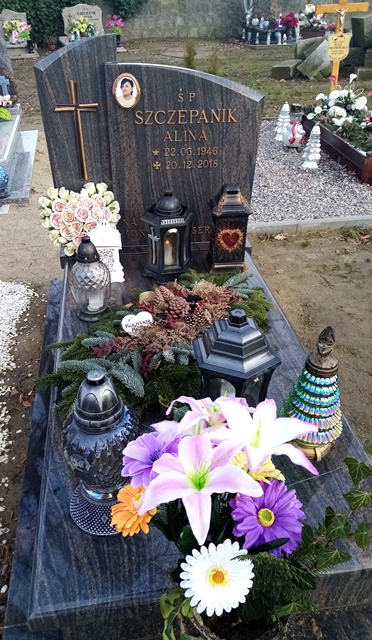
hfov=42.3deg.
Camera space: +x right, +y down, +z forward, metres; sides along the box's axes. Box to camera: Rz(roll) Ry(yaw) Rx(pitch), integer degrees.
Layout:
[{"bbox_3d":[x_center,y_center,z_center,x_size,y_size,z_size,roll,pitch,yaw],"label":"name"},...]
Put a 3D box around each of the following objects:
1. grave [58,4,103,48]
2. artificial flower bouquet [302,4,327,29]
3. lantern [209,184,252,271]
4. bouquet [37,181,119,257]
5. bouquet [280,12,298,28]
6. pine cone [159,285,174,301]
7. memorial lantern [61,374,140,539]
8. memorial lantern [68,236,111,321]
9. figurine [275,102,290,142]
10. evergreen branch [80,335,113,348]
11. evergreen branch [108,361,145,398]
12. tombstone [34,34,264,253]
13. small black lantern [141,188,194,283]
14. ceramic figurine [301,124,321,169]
[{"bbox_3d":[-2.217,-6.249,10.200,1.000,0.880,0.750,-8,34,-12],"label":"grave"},{"bbox_3d":[2.753,-6.503,10.300,0.480,0.460,0.380,-5,34,-8],"label":"artificial flower bouquet"},{"bbox_3d":[0.170,-0.376,1.943,0.146,0.344,0.146,-5,34,-8],"label":"lantern"},{"bbox_3d":[-0.439,-0.404,1.990,0.335,0.340,0.120,-3,22,-5],"label":"bouquet"},{"bbox_3d":[2.218,-6.417,10.300,0.380,0.320,0.340,-5,34,-8],"label":"bouquet"},{"bbox_3d":[-0.062,-0.090,1.581,0.072,0.045,0.045,51,17,6],"label":"pine cone"},{"bbox_3d":[-0.175,0.267,0.989,0.152,0.380,0.152,-6,33,-12],"label":"memorial lantern"},{"bbox_3d":[-0.337,-0.153,1.685,0.143,0.290,0.143,-6,33,-11],"label":"memorial lantern"},{"bbox_3d":[1.014,-2.080,5.050,0.170,0.365,0.170,-8,35,-13],"label":"figurine"},{"bbox_3d":[-0.280,0.068,1.518,0.108,0.032,0.040,-2,33,-5],"label":"evergreen branch"},{"bbox_3d":[-0.172,0.172,1.390,0.145,0.045,0.060,39,45,13],"label":"evergreen branch"},{"bbox_3d":[-0.122,-0.688,1.956,0.870,0.823,0.150,-5,34,-8],"label":"tombstone"},{"bbox_3d":[-0.071,-0.350,1.940,0.205,0.345,0.180,-6,33,-11],"label":"small black lantern"},{"bbox_3d":[0.971,-1.327,3.654,0.145,0.303,0.145,-5,35,-8],"label":"ceramic figurine"}]

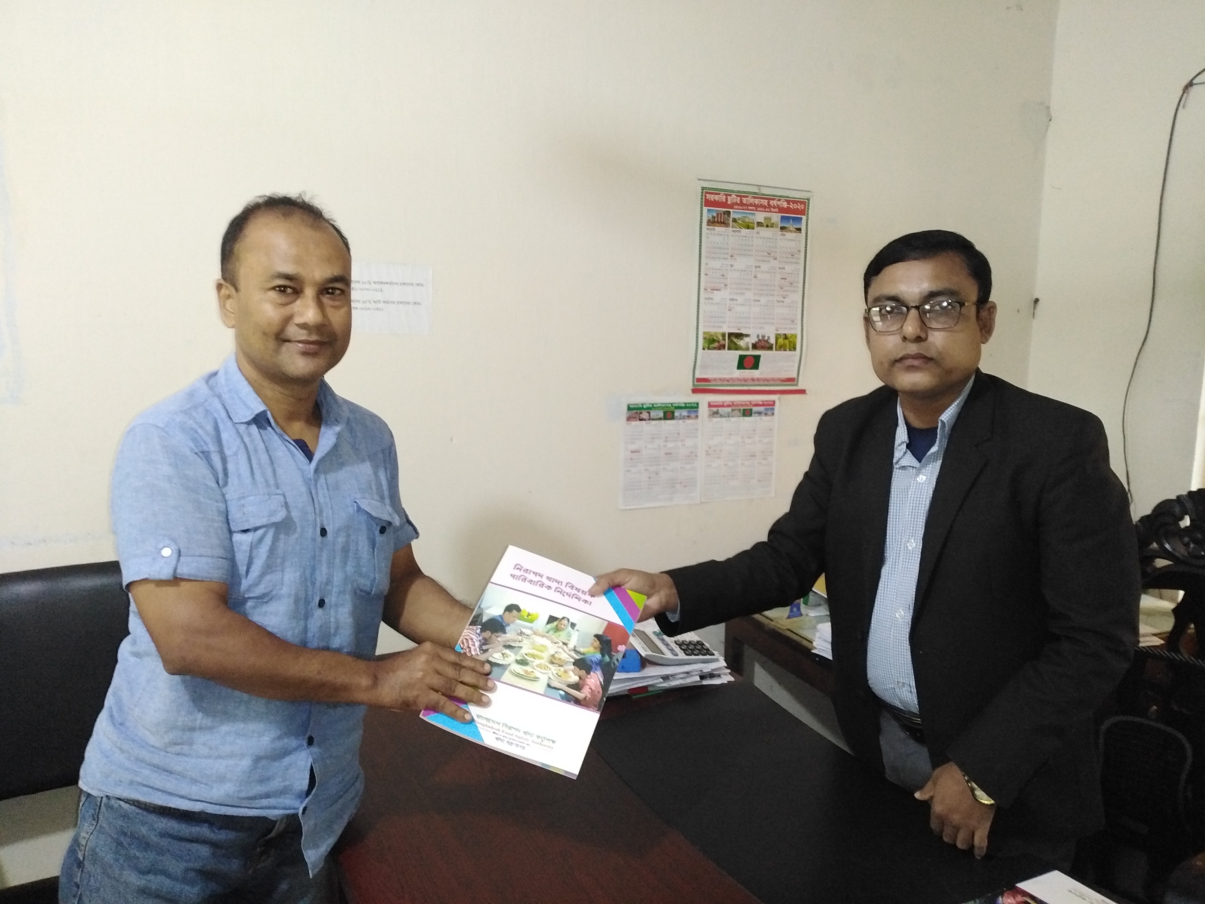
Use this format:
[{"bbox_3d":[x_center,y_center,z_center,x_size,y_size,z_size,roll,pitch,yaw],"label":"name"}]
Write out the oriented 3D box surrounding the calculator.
[{"bbox_3d":[0.147,0.422,1.967,0.170,0.027,0.133,5,12,-23],"label":"calculator"}]

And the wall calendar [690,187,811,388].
[{"bbox_3d":[0.404,-0.423,2.380,0.367,0.539,0.015,-2,8,-25],"label":"wall calendar"}]

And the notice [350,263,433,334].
[{"bbox_3d":[-0.479,-0.335,1.986,0.215,0.156,0.004,-2,8,-25],"label":"notice"}]

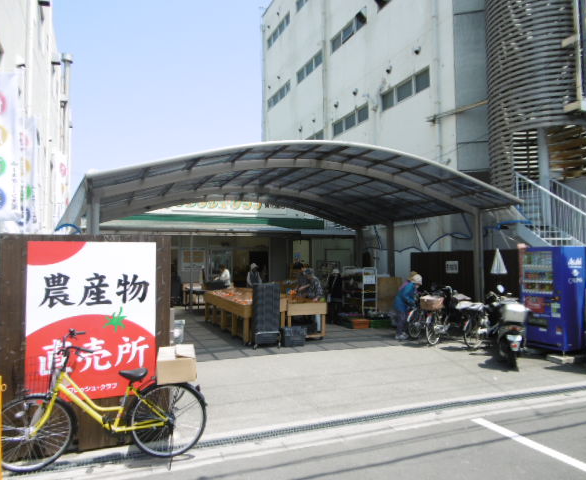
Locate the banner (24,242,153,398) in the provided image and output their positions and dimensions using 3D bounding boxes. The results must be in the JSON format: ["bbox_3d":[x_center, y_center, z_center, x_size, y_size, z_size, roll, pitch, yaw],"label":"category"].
[{"bbox_3d":[-1.784,0.718,3.969,1.068,1.403,0.040,1,-3,-20],"label":"banner"}]

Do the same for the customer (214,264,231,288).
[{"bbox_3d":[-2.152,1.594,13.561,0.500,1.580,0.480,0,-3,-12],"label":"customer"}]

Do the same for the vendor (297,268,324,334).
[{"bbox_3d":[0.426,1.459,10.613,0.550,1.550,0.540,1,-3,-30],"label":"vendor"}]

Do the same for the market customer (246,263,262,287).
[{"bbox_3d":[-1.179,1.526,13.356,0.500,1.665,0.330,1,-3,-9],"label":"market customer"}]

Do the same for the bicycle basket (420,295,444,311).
[{"bbox_3d":[2.819,1.282,9.024,0.360,0.260,0.360,-3,-4,40],"label":"bicycle basket"}]

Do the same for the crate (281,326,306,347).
[{"bbox_3d":[-0.041,1.988,9.164,0.369,0.300,0.480,1,-3,-22],"label":"crate"}]

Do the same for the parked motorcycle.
[{"bbox_3d":[3.663,1.496,7.735,0.700,1.160,1.850,-1,-3,12],"label":"parked motorcycle"}]

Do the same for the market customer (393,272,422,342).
[{"bbox_3d":[2.519,1.447,9.810,0.600,1.460,0.500,0,-3,-3],"label":"market customer"}]

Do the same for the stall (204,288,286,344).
[{"bbox_3d":[-1.253,1.840,11.200,1.129,0.809,3.929,1,-3,-22],"label":"stall"}]

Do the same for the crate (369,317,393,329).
[{"bbox_3d":[2.189,2.155,11.501,0.544,0.220,0.420,1,-3,-22],"label":"crate"}]

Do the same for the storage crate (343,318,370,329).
[{"bbox_3d":[1.641,2.153,11.476,0.406,0.220,0.520,1,-3,-22],"label":"storage crate"}]

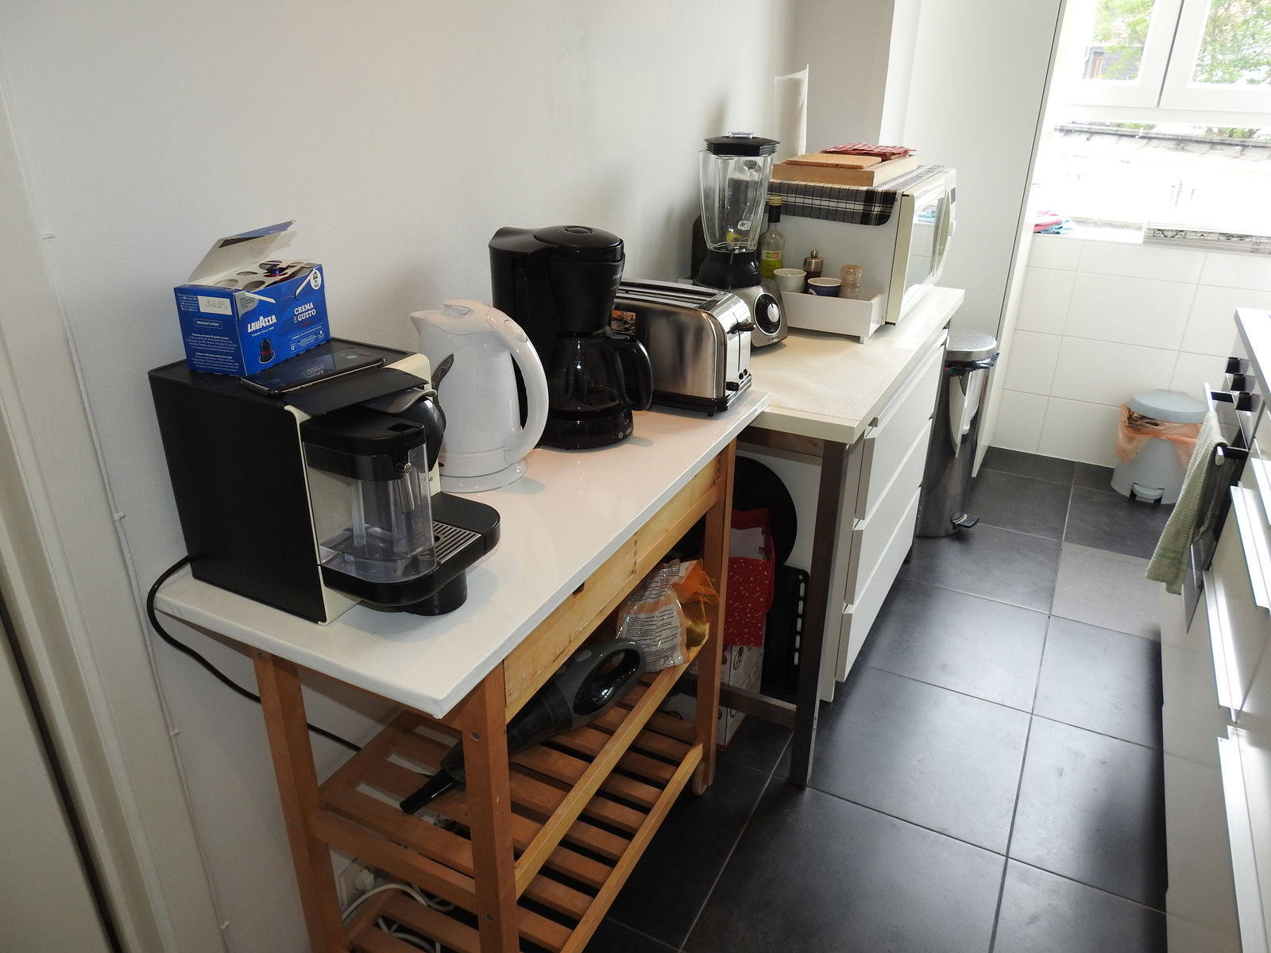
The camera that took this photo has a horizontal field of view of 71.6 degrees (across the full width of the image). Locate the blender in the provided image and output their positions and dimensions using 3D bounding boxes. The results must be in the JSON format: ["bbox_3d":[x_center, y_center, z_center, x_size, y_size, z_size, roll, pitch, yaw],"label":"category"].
[{"bbox_3d":[0.255,-0.550,2.042,0.205,0.452,0.205,21,32,39],"label":"blender"}]

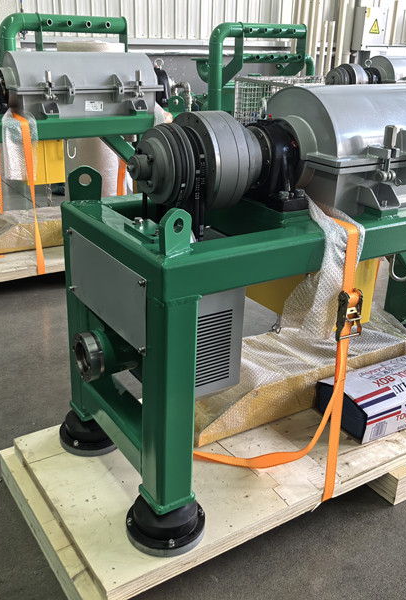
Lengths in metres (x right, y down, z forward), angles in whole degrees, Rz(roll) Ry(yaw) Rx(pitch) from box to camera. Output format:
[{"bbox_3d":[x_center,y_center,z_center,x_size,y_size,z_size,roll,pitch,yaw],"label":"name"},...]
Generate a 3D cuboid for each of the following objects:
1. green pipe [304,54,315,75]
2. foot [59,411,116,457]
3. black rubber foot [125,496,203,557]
[{"bbox_3d":[1.383,-3.031,8.100,0.160,0.300,0.130,-13,27,-31],"label":"green pipe"},{"bbox_3d":[-0.392,0.436,2.231,0.232,0.115,0.232,2,23,-1],"label":"foot"},{"bbox_3d":[-0.104,0.619,1.823,0.232,0.115,0.232,2,23,-1],"label":"black rubber foot"}]

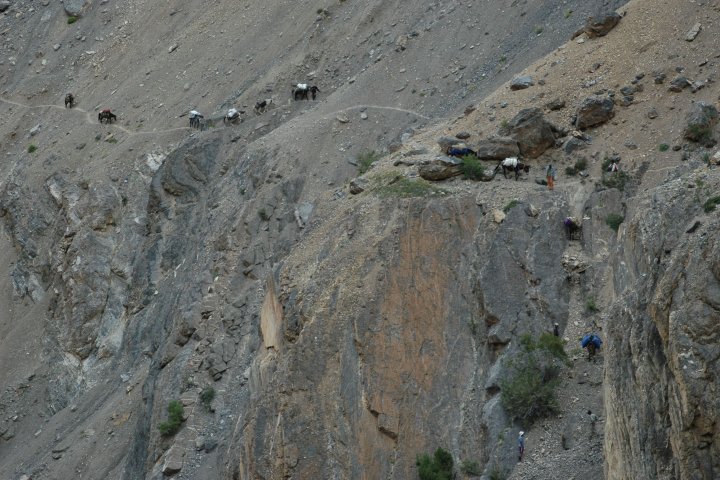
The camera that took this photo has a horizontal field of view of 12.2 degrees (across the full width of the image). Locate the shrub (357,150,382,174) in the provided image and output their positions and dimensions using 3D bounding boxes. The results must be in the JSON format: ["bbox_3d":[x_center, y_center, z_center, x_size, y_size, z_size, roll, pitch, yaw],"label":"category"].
[{"bbox_3d":[0.673,-5.490,238.000,1.800,1.700,1.600,0,0,0],"label":"shrub"}]

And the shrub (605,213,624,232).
[{"bbox_3d":[17.120,-1.177,226.000,1.300,1.300,1.200,0,0,0],"label":"shrub"}]

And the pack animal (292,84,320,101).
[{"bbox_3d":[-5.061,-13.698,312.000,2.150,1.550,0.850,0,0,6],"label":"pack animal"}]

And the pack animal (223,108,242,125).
[{"bbox_3d":[-12.220,-11.789,322.000,1.850,1.550,0.800,0,0,0],"label":"pack animal"}]

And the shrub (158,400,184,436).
[{"bbox_3d":[-15.429,14.611,275.000,2.100,2.800,2.000,0,0,0],"label":"shrub"}]

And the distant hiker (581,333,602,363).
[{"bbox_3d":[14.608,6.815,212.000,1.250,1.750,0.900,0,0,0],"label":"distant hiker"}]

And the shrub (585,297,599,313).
[{"bbox_3d":[15.021,4.185,218.000,0.850,1.000,0.800,0,0,0],"label":"shrub"}]

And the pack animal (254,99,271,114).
[{"bbox_3d":[-9.470,-12.984,328.000,1.700,1.500,0.750,0,0,0],"label":"pack animal"}]

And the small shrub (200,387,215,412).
[{"bbox_3d":[-12.256,12.818,270.000,1.100,1.900,1.100,0,0,0],"label":"small shrub"}]

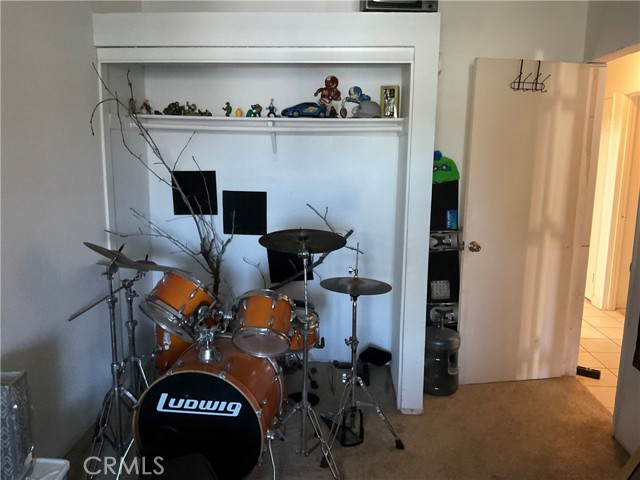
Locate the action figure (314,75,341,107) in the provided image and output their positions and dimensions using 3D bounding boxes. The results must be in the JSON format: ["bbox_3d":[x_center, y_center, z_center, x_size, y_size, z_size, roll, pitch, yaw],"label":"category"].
[{"bbox_3d":[0.050,-0.898,3.373,0.172,0.270,0.100,3,10,15],"label":"action figure"}]

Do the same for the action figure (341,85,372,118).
[{"bbox_3d":[0.235,-0.858,3.358,0.200,0.200,0.110,6,10,28],"label":"action figure"}]

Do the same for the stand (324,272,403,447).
[{"bbox_3d":[0.209,0.574,2.719,0.440,0.950,0.460,1,9,3],"label":"stand"}]

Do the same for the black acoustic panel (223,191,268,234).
[{"bbox_3d":[-0.516,-0.187,3.688,0.302,0.300,0.025,1,9,3],"label":"black acoustic panel"}]

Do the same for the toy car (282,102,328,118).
[{"bbox_3d":[-0.094,-0.814,3.364,0.300,0.100,0.125,0,9,-7],"label":"toy car"}]

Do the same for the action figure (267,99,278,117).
[{"bbox_3d":[-0.298,-0.827,3.363,0.077,0.125,0.050,1,9,3],"label":"action figure"}]

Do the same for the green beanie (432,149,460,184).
[{"bbox_3d":[0.779,-0.469,3.496,0.250,0.215,0.130,1,9,4],"label":"green beanie"}]

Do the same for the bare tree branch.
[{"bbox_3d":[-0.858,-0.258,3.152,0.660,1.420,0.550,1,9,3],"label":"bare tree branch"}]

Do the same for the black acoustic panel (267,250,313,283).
[{"bbox_3d":[-0.202,0.139,3.723,0.302,0.302,0.025,-5,9,4],"label":"black acoustic panel"}]

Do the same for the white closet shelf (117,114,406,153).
[{"bbox_3d":[-0.341,-0.664,3.421,1.700,0.225,0.380,1,9,3],"label":"white closet shelf"}]

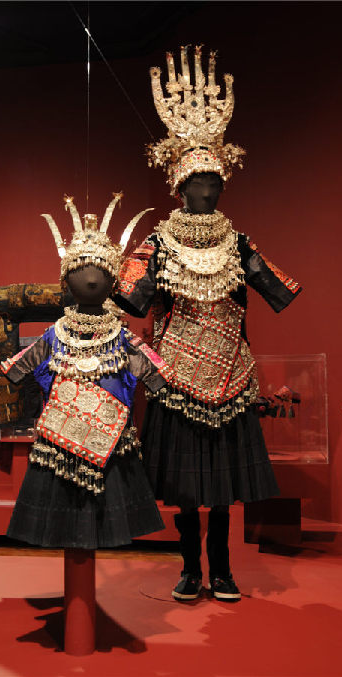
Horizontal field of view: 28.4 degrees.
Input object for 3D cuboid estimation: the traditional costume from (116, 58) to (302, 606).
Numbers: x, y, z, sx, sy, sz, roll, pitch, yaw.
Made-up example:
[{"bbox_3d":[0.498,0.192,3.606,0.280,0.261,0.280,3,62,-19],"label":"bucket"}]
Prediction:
[{"bbox_3d":[0.140,-0.090,2.540,0.700,2.040,0.460,1,-2,-12],"label":"traditional costume"}]

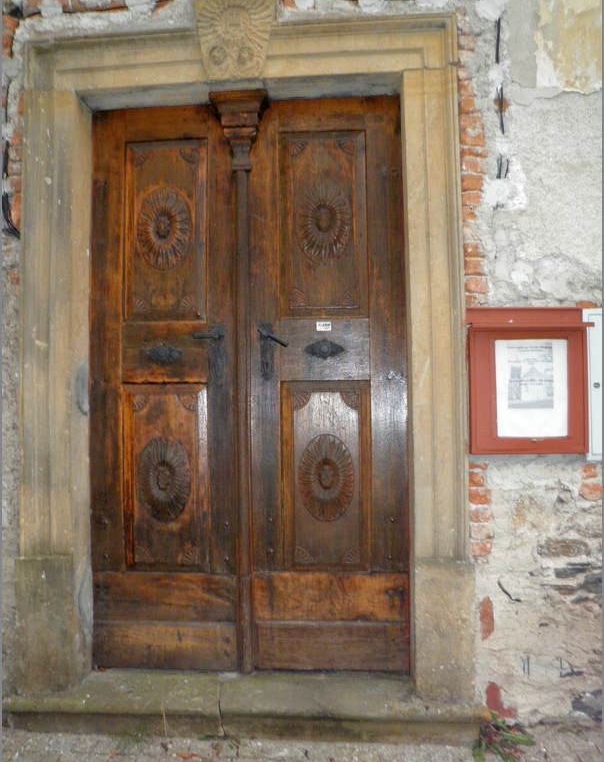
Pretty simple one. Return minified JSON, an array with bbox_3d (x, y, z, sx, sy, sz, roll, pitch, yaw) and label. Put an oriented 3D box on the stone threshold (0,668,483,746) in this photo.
[{"bbox_3d":[-0.237,1.346,2.729,1.926,0.131,0.370,-1,-2,5],"label":"stone threshold"}]

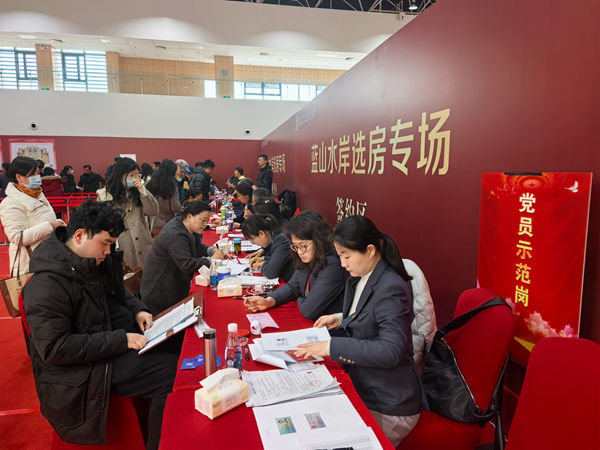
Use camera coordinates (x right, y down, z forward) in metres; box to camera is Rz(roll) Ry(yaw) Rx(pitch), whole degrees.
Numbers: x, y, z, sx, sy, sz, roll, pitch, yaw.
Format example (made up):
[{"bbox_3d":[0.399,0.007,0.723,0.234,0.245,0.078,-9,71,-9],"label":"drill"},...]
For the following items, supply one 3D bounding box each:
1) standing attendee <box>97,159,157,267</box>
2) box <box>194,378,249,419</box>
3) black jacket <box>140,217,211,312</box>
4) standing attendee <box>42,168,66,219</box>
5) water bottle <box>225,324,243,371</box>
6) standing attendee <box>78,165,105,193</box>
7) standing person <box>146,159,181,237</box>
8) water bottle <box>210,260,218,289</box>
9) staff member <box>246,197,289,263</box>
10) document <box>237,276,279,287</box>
[{"bbox_3d":[-1.381,0.244,3.437,0.360,1.600,0.460,7,10,43],"label":"standing attendee"},{"bbox_3d":[-0.239,0.544,1.316,0.152,0.060,0.082,-7,10,-43],"label":"box"},{"bbox_3d":[-0.936,0.342,3.145,0.620,0.760,0.520,-2,8,-16],"label":"black jacket"},{"bbox_3d":[-4.187,-0.190,7.044,0.500,1.580,0.360,-1,7,-11],"label":"standing attendee"},{"bbox_3d":[-0.238,0.449,1.484,0.062,0.200,0.062,-2,7,-12],"label":"water bottle"},{"bbox_3d":[-5.263,-0.706,10.583,0.580,1.660,0.360,-2,8,-14],"label":"standing attendee"},{"bbox_3d":[-1.467,0.112,4.499,0.500,1.630,0.380,4,8,28],"label":"standing person"},{"bbox_3d":[-0.537,0.310,2.609,0.054,0.190,0.054,-2,7,-12],"label":"water bottle"},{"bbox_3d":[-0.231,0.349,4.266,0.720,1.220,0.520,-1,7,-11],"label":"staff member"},{"bbox_3d":[-0.291,0.373,2.799,0.290,0.016,0.210,-2,7,-12],"label":"document"}]

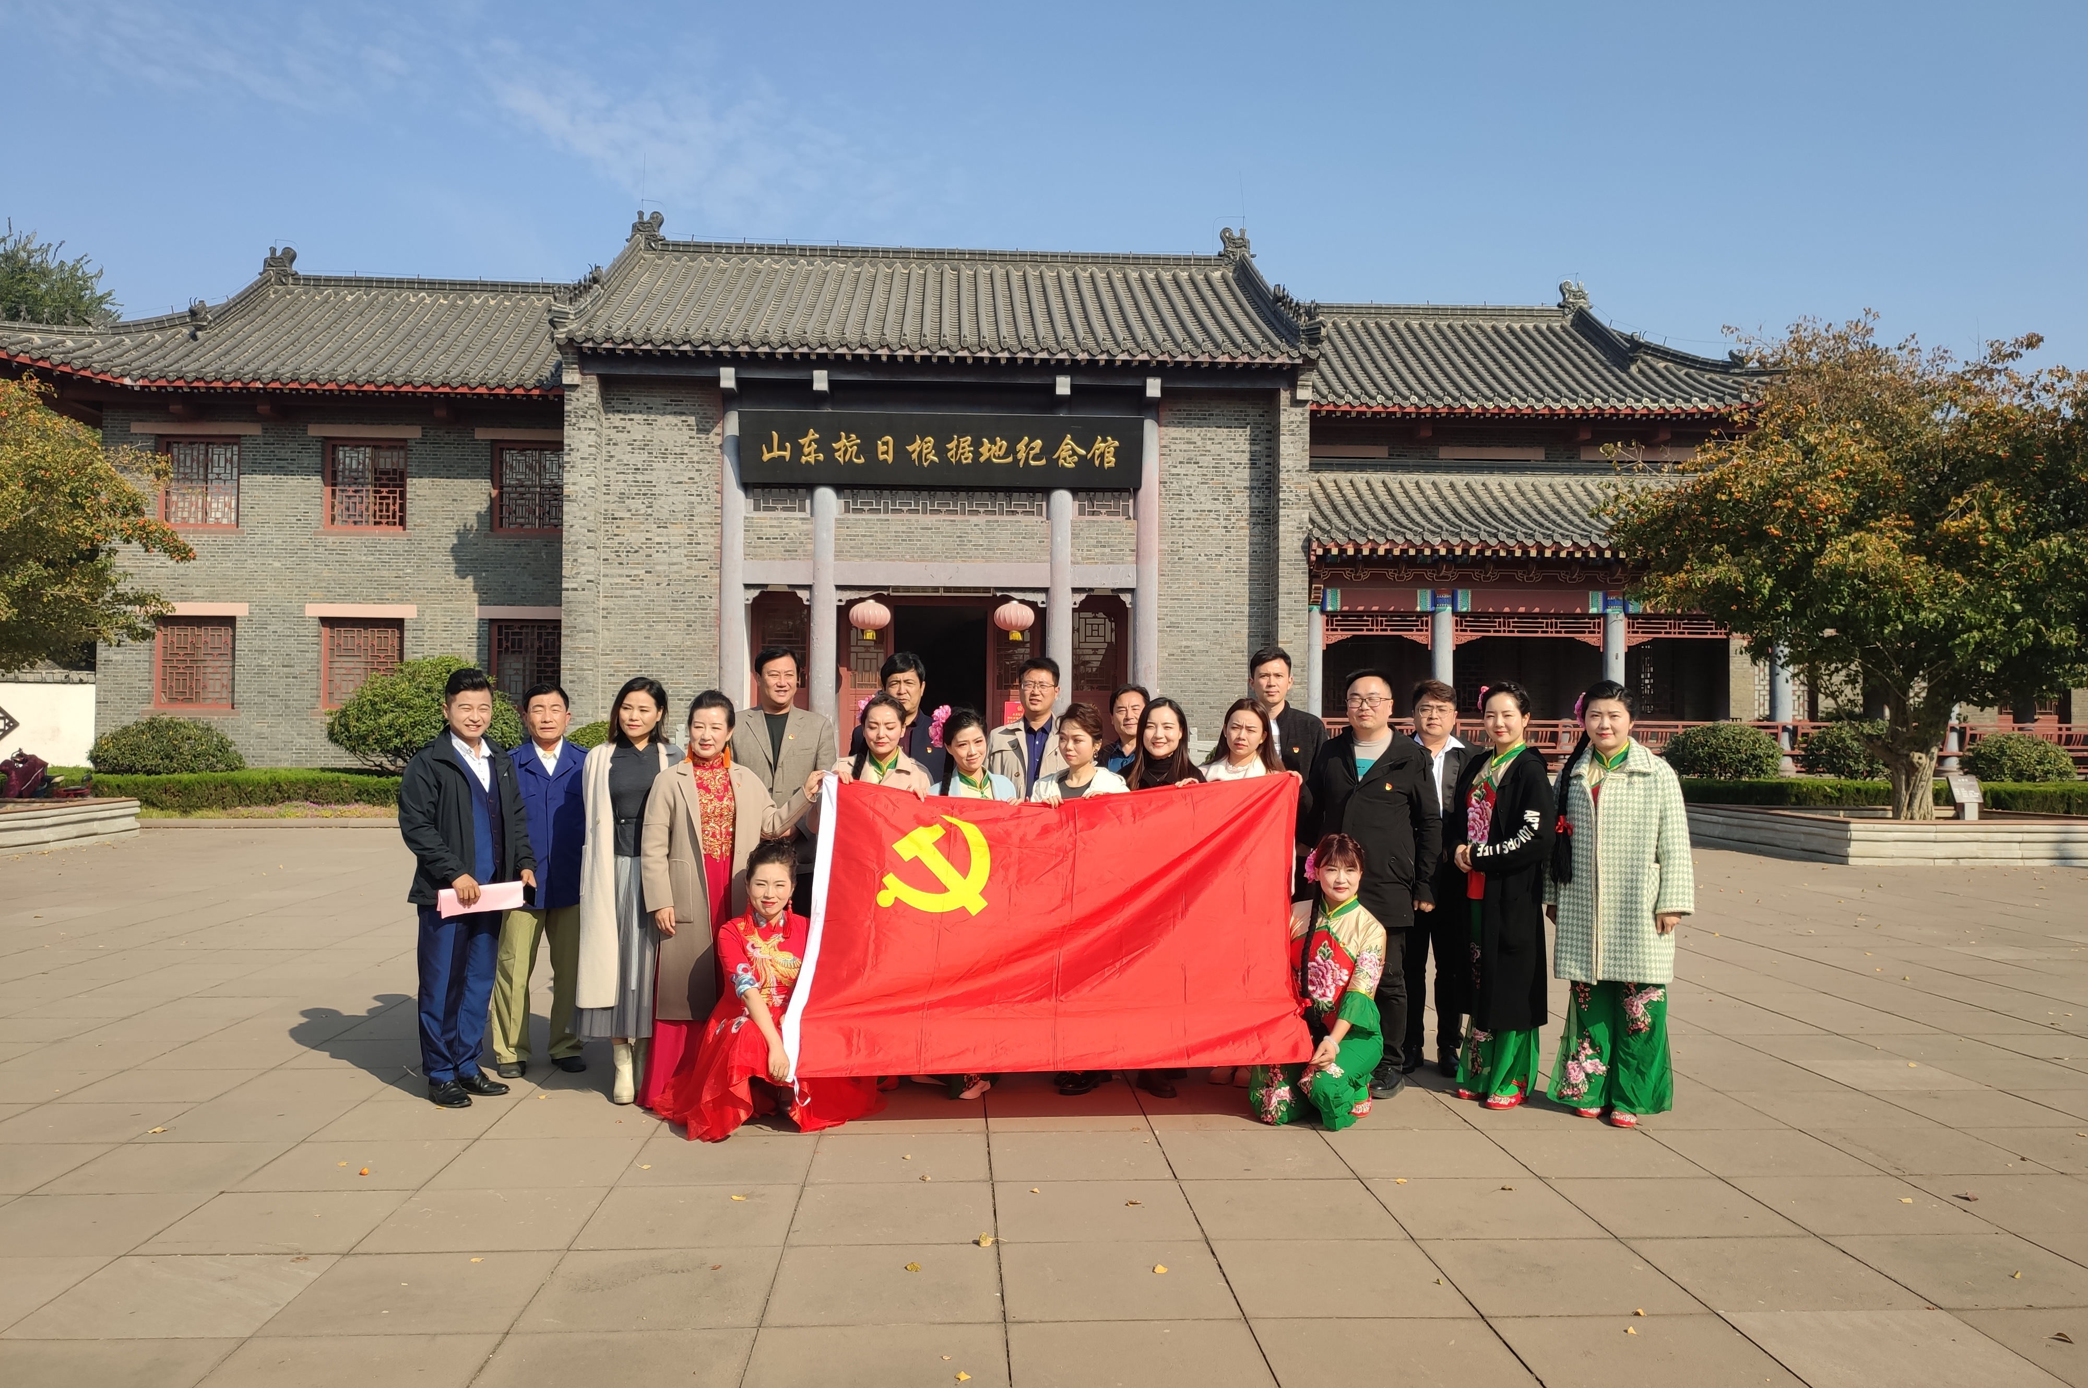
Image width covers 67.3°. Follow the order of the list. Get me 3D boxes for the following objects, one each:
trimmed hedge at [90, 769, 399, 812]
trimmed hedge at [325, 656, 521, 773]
[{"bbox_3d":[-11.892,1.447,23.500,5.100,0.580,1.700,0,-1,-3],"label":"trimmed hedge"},{"bbox_3d":[-9.592,0.464,24.300,2.950,2.050,2.700,0,-1,-3],"label":"trimmed hedge"}]

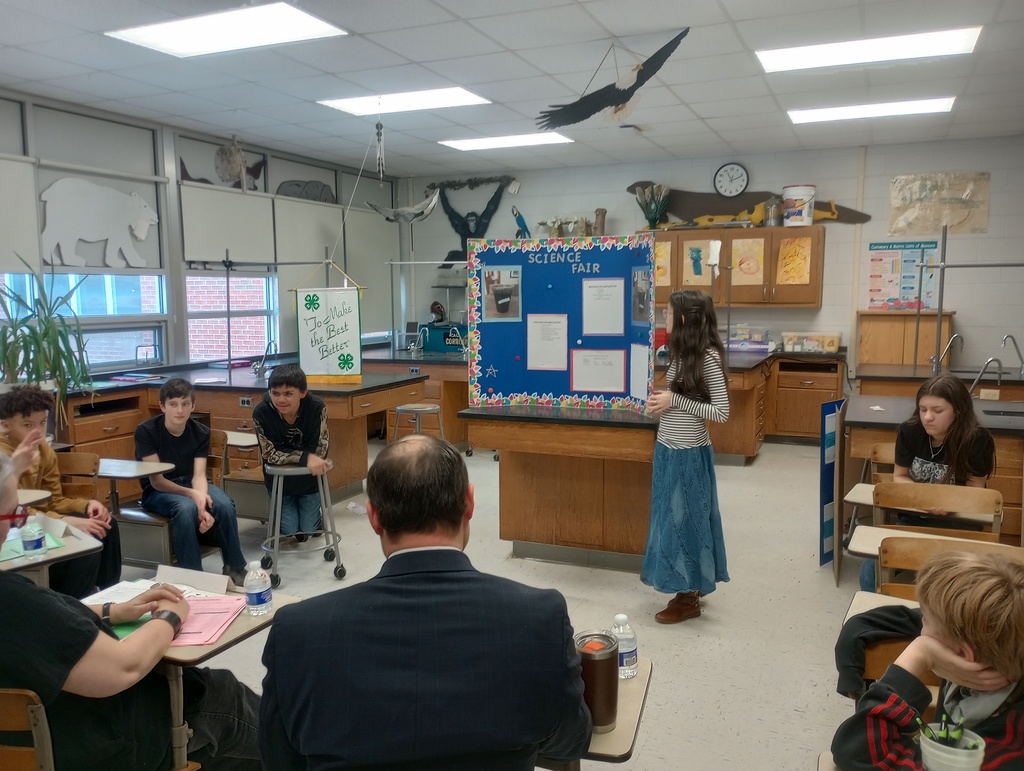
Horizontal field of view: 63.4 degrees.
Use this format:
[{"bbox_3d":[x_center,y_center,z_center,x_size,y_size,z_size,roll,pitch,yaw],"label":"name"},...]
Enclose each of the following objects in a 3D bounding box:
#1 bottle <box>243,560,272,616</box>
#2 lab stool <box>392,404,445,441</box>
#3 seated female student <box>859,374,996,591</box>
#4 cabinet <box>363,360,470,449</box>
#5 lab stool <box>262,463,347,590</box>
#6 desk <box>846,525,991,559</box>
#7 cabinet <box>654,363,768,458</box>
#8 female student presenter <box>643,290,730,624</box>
[{"bbox_3d":[-0.625,0.488,2.031,0.066,0.132,0.066,0,7,0],"label":"bottle"},{"bbox_3d":[-0.737,0.464,6.617,0.400,0.600,0.400,2,7,23],"label":"lab stool"},{"bbox_3d":[1.702,0.551,3.363,0.480,1.150,0.700,4,8,34],"label":"seated female student"},{"bbox_3d":[-0.652,0.184,7.807,1.400,0.890,0.850,2,7,23],"label":"cabinet"},{"bbox_3d":[-1.141,0.720,4.489,0.440,0.620,0.440,-2,7,-17],"label":"lab stool"},{"bbox_3d":[1.452,0.863,2.807,0.600,0.660,0.420,2,7,23],"label":"desk"},{"bbox_3d":[1.703,0.204,7.507,1.070,0.900,1.450,3,7,23],"label":"cabinet"},{"bbox_3d":[0.823,0.321,3.913,0.410,1.525,0.420,-1,7,-7],"label":"female student presenter"}]

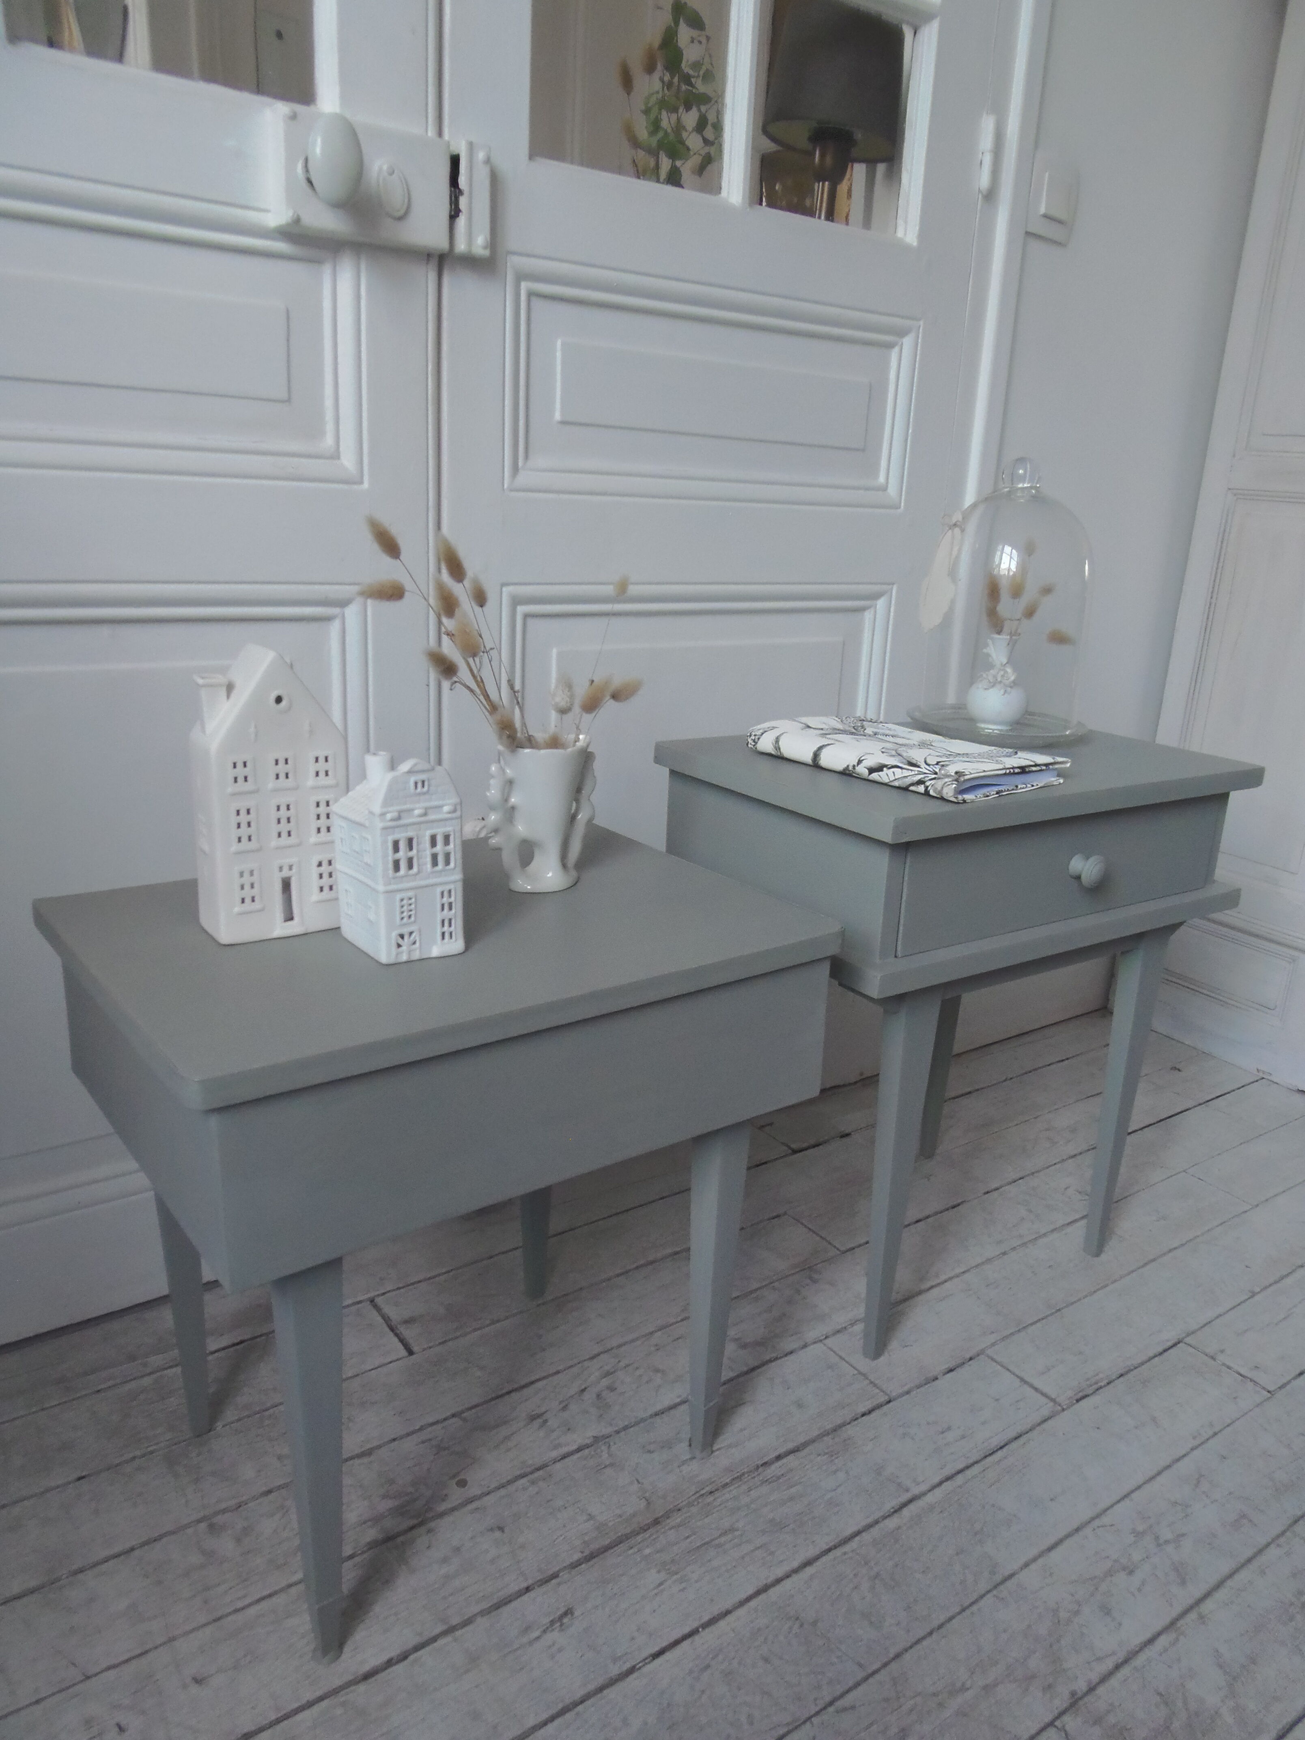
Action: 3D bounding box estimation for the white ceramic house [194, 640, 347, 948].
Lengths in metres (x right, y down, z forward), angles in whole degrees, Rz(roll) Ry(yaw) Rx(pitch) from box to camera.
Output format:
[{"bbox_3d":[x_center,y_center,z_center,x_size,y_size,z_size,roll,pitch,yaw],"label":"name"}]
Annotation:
[{"bbox_3d":[-0.266,-0.057,0.840,0.094,0.200,0.054,-9,20,-34],"label":"white ceramic house"}]

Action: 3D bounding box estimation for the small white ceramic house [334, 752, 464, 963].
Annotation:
[{"bbox_3d":[-0.173,-0.015,0.824,0.062,0.138,0.069,-10,21,-37],"label":"small white ceramic house"}]

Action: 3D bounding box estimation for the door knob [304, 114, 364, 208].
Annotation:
[{"bbox_3d":[-0.258,-0.571,0.971,0.043,0.064,0.053,-8,20,-32],"label":"door knob"}]

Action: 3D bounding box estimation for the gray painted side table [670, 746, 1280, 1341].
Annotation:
[{"bbox_3d":[0.300,0.155,1.267,0.527,0.554,0.328,-8,20,-34],"label":"gray painted side table"}]

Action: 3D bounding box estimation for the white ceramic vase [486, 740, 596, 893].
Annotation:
[{"bbox_3d":[-0.086,-0.045,0.980,0.095,0.116,0.070,-6,19,-29],"label":"white ceramic vase"}]

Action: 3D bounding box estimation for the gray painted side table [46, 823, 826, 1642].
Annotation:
[{"bbox_3d":[-0.168,0.260,0.973,0.489,0.473,0.351,-10,21,-37],"label":"gray painted side table"}]

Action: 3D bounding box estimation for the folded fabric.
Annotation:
[{"bbox_3d":[0.233,-0.111,1.129,0.160,0.025,0.247,-10,21,-37],"label":"folded fabric"}]

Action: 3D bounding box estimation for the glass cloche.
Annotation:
[{"bbox_3d":[0.390,-0.288,1.290,0.196,0.290,0.196,-8,20,-34],"label":"glass cloche"}]

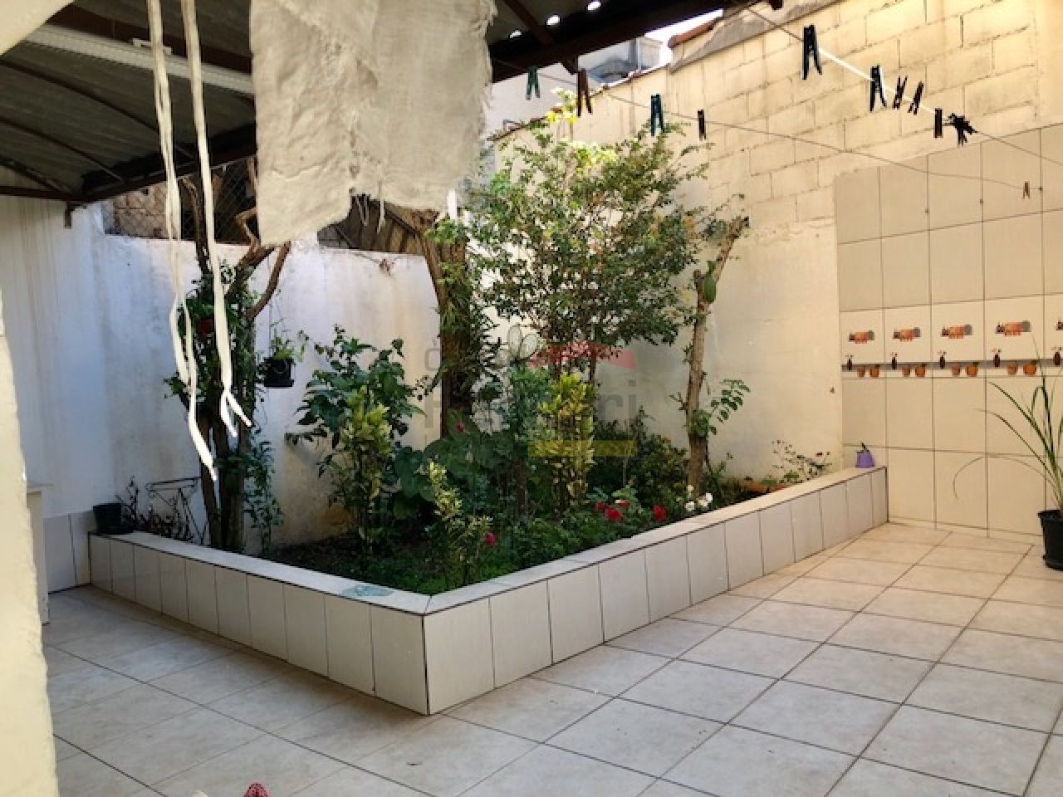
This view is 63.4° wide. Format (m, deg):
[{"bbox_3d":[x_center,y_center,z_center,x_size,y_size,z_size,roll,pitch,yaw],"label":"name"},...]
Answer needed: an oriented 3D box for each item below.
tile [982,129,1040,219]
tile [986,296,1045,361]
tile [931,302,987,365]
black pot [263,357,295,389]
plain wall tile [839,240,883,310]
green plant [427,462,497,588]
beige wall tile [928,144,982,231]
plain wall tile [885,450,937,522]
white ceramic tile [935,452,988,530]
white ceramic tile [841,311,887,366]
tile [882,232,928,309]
[{"bbox_3d":[2.740,-1.265,4.925,0.015,0.456,0.323,-6,5,-36],"label":"tile"},{"bbox_3d":[2.813,-0.390,5.020,0.012,0.395,0.320,-5,3,-37],"label":"tile"},{"bbox_3d":[2.618,-0.394,5.279,0.012,0.395,0.320,-5,3,-37],"label":"tile"},{"bbox_3d":[-1.485,-0.151,5.050,0.180,0.180,0.180,-3,4,0],"label":"black pot"},{"bbox_3d":[2.189,-0.825,5.743,0.015,0.456,0.323,-6,5,-36],"label":"plain wall tile"},{"bbox_3d":[-0.319,0.601,3.950,0.320,0.640,0.320,-3,4,0],"label":"green plant"},{"bbox_3d":[2.547,-1.271,5.188,0.015,0.456,0.323,-6,5,-36],"label":"beige wall tile"},{"bbox_3d":[2.465,0.555,5.572,0.015,0.456,0.323,-6,5,-36],"label":"plain wall tile"},{"bbox_3d":[2.662,0.562,5.323,0.012,0.462,0.320,-5,3,-37],"label":"white ceramic tile"},{"bbox_3d":[2.229,-0.400,5.798,0.012,0.395,0.320,-5,3,-37],"label":"white ceramic tile"},{"bbox_3d":[2.382,-0.819,5.481,0.015,0.456,0.323,-6,5,-36],"label":"tile"}]

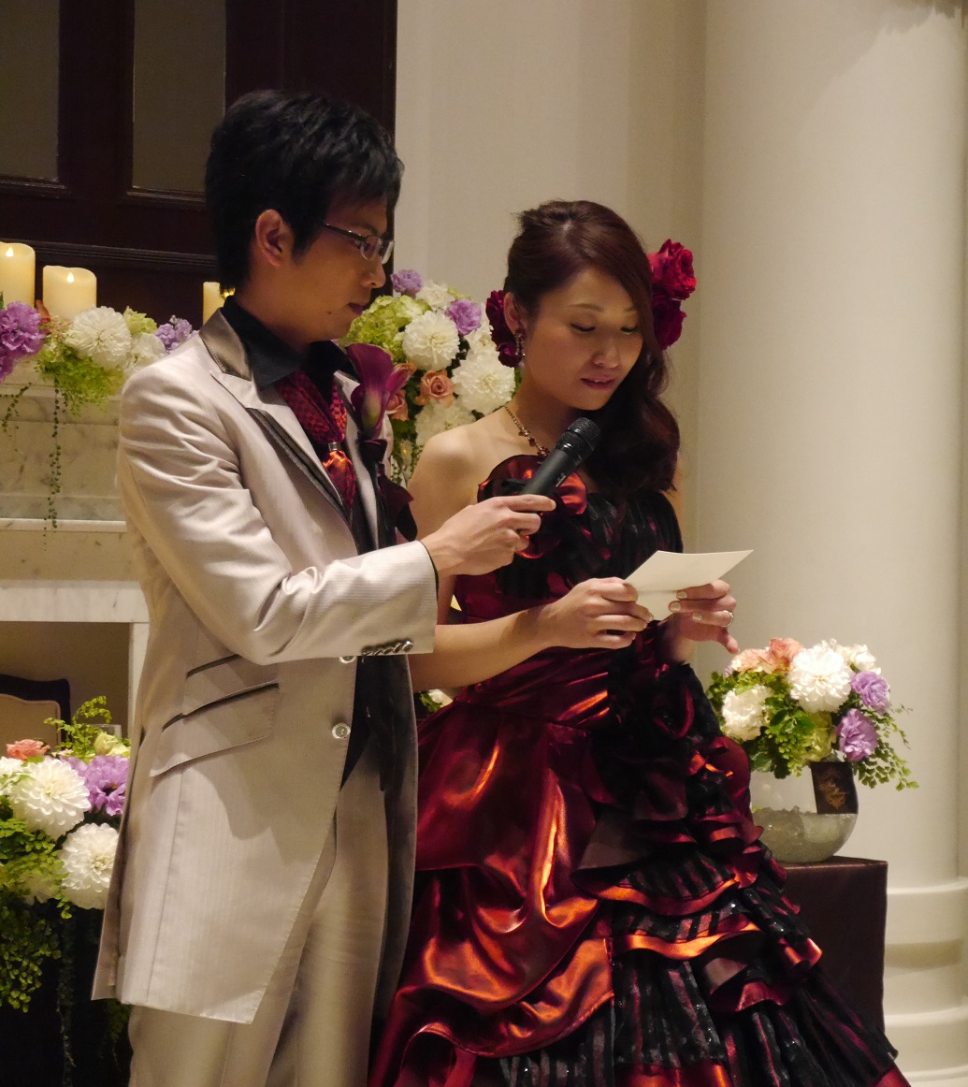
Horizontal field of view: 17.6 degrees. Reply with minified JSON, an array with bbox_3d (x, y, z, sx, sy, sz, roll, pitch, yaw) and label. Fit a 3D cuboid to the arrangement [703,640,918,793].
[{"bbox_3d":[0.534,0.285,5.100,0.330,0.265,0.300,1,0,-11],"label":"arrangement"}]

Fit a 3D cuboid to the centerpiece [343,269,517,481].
[{"bbox_3d":[-0.086,-0.288,5.350,0.320,0.345,0.270,1,-1,-27],"label":"centerpiece"}]

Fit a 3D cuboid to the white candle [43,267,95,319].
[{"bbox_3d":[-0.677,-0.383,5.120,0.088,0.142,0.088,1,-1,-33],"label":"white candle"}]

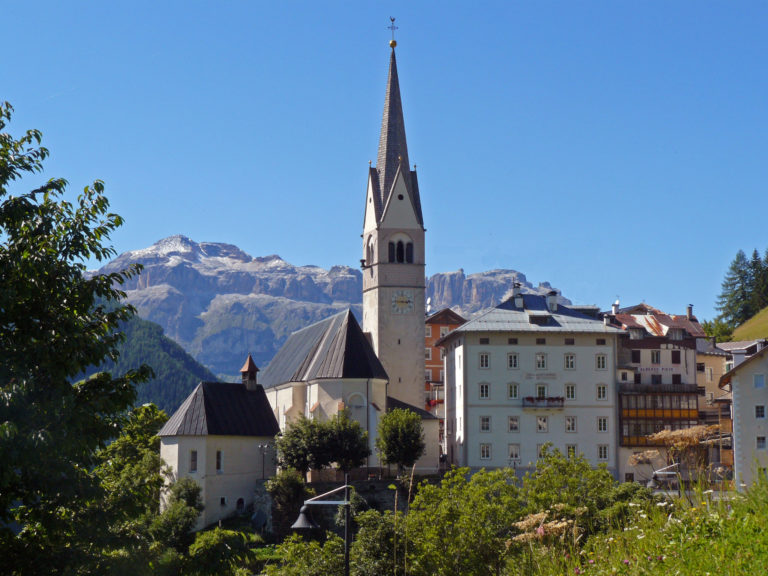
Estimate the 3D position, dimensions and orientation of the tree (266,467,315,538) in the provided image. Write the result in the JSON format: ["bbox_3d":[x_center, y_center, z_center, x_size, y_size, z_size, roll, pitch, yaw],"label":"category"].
[{"bbox_3d":[-8.405,19.281,131.626,4.300,6.500,4.100,0,-7,0],"label":"tree"}]

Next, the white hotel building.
[{"bbox_3d":[15.400,10.549,156.698,17.000,20.700,15.000,1,-7,-5],"label":"white hotel building"}]

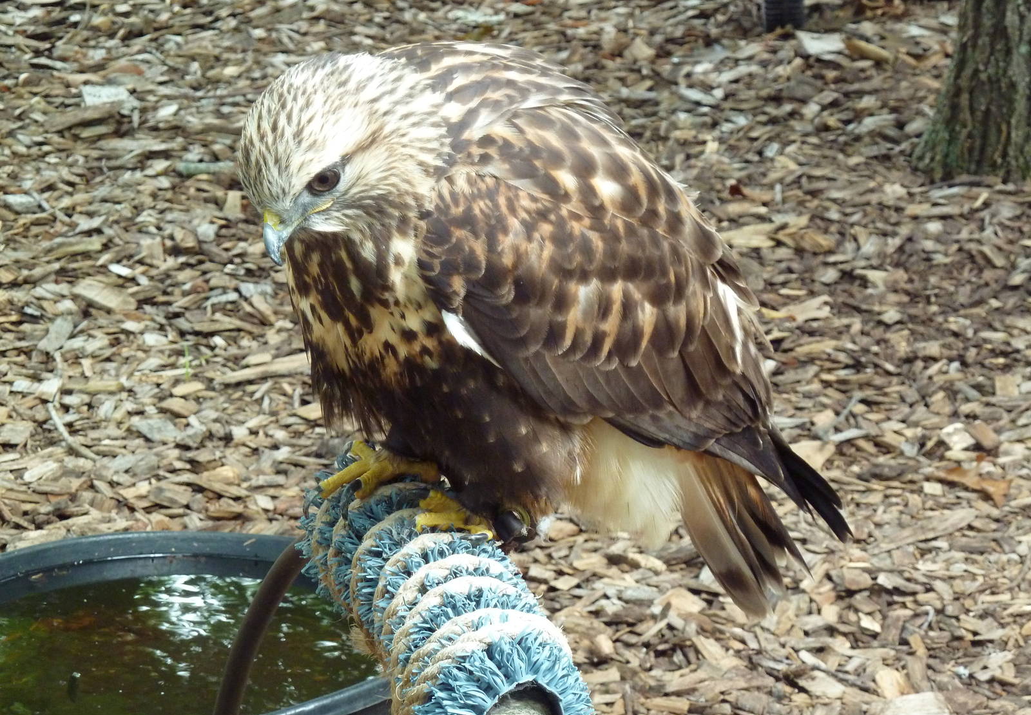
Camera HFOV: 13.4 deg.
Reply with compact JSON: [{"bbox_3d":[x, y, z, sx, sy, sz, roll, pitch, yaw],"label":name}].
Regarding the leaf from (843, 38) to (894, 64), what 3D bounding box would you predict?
[{"bbox_3d":[0.390,-0.338,4.830,0.062,0.018,0.022,13,25,32],"label":"leaf"}]

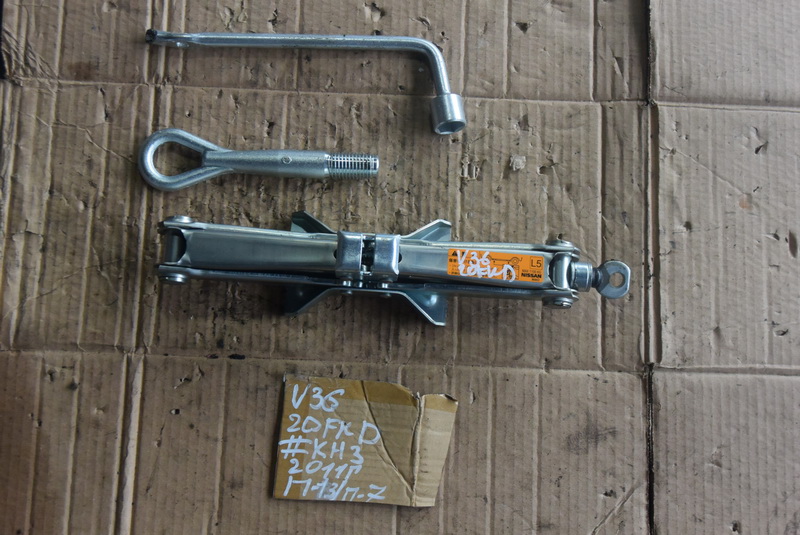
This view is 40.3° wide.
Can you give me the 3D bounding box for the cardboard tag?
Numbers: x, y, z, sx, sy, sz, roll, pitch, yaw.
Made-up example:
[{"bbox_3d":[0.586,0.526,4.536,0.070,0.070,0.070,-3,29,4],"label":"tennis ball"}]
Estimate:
[{"bbox_3d":[-0.028,0.148,0.921,0.149,0.008,0.102,4,81,-1],"label":"cardboard tag"}]

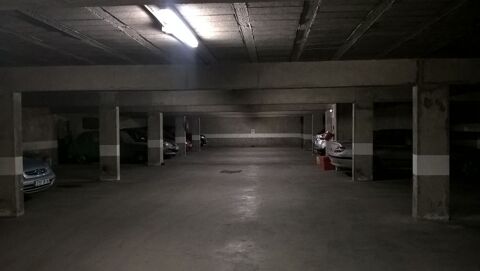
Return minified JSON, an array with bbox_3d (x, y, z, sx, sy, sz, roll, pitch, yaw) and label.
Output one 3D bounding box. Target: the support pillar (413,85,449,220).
[{"bbox_3d":[3.152,0.271,6.300,0.512,2.190,0.230,0,1,4],"label":"support pillar"}]

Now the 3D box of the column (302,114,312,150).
[{"bbox_3d":[4.395,-0.090,24.657,0.504,2.158,0.237,0,1,4],"label":"column"}]

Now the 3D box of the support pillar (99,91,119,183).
[{"bbox_3d":[-3.863,0.152,11.389,0.512,2.371,0.230,0,1,4],"label":"support pillar"}]

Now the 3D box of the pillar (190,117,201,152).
[{"bbox_3d":[-2.884,-0.033,25.086,0.512,2.190,0.230,0,1,4],"label":"pillar"}]

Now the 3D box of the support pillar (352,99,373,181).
[{"bbox_3d":[3.450,0.190,10.733,0.504,2.158,0.237,0,1,4],"label":"support pillar"}]

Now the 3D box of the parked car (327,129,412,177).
[{"bbox_3d":[5.092,0.481,12.285,4.200,1.500,1.740,0,1,4],"label":"parked car"}]

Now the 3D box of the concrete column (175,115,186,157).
[{"bbox_3d":[-3.210,0.059,20.521,0.512,2.190,0.230,0,1,4],"label":"concrete column"}]

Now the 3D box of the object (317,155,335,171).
[{"bbox_3d":[3.118,0.943,13.636,0.550,0.560,0.500,0,1,4],"label":"object"}]

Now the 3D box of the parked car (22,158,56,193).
[{"bbox_3d":[-6.325,0.680,8.313,4.150,1.450,1.720,0,1,4],"label":"parked car"}]

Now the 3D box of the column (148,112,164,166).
[{"bbox_3d":[-3.527,0.152,15.920,0.504,2.158,0.237,0,1,4],"label":"column"}]

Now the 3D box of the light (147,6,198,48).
[{"bbox_3d":[-0.606,-1.058,3.729,0.170,0.110,1.320,0,1,4],"label":"light"}]

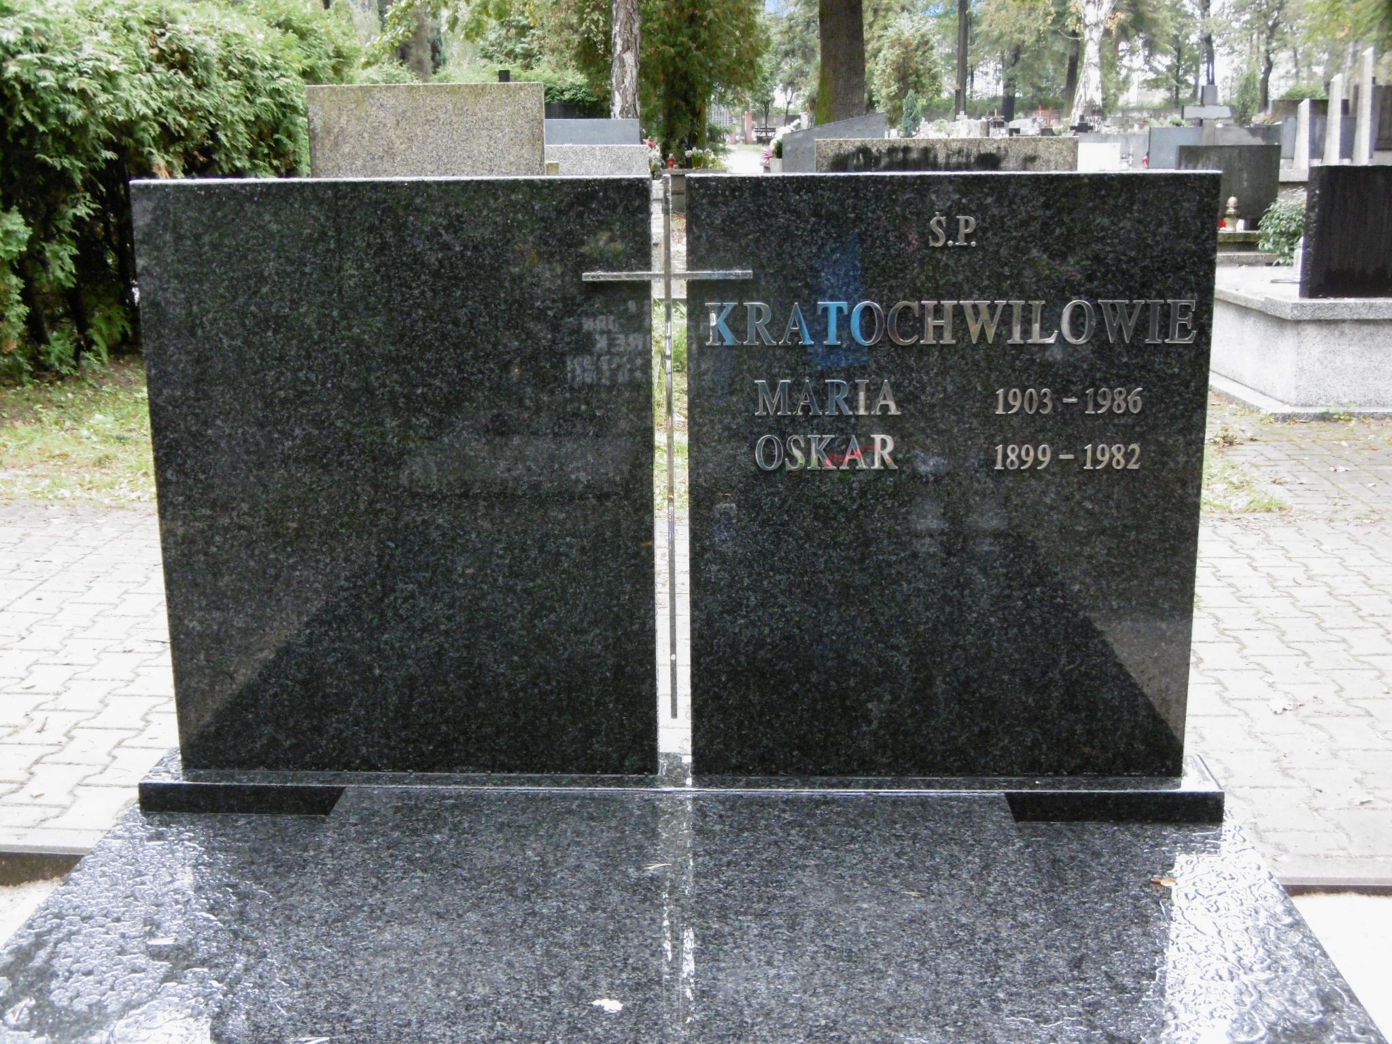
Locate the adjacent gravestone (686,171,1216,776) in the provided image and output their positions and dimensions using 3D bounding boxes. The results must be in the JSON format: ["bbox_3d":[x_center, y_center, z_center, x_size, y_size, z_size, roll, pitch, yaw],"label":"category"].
[{"bbox_3d":[0.363,-0.055,2.553,0.742,0.897,0.060,0,14,2],"label":"adjacent gravestone"}]

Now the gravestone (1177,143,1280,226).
[{"bbox_3d":[4.064,-2.552,13.203,0.780,0.660,0.100,0,14,2],"label":"gravestone"}]

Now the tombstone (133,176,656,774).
[{"bbox_3d":[-0.429,-0.056,2.585,0.740,0.897,0.060,0,14,2],"label":"tombstone"}]

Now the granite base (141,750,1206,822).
[{"bbox_3d":[-0.029,0.405,2.673,1.630,0.046,0.150,0,14,2],"label":"granite base"}]

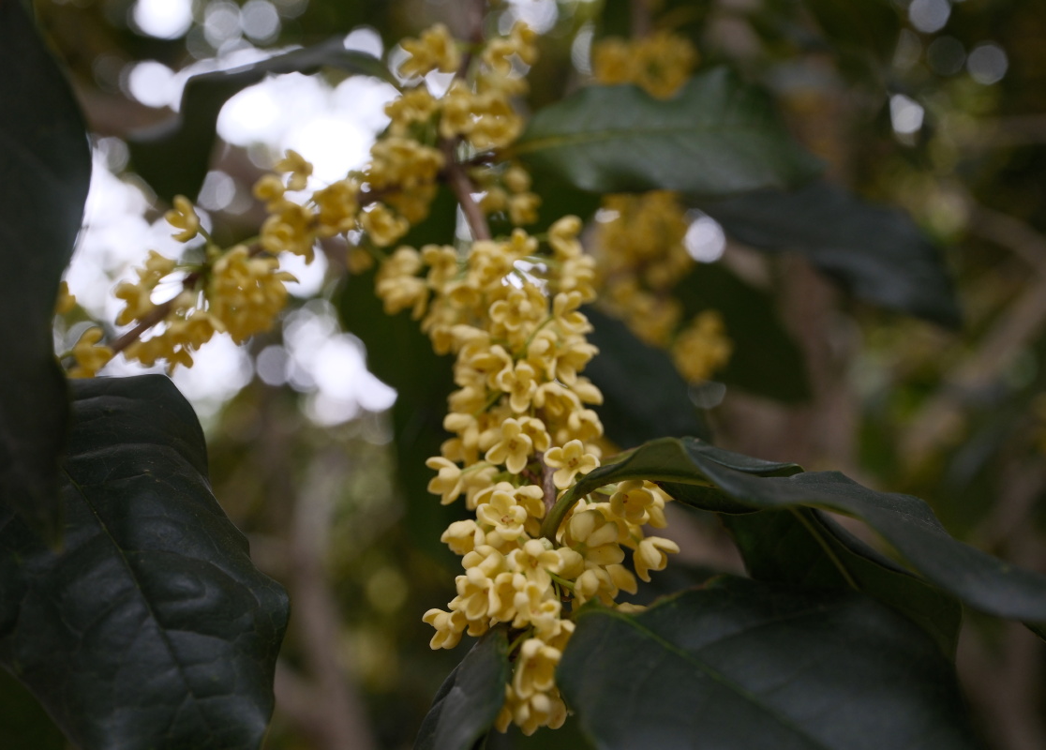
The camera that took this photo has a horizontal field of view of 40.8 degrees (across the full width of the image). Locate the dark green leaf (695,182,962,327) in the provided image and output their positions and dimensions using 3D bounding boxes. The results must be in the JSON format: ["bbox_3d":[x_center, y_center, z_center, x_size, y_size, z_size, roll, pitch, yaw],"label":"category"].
[{"bbox_3d":[0.091,-0.036,0.420,0.085,0.033,0.016,23,-41,-2],"label":"dark green leaf"}]

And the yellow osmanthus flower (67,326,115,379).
[{"bbox_3d":[-0.099,-0.005,0.320,0.009,0.011,0.009,-11,-16,43],"label":"yellow osmanthus flower"}]

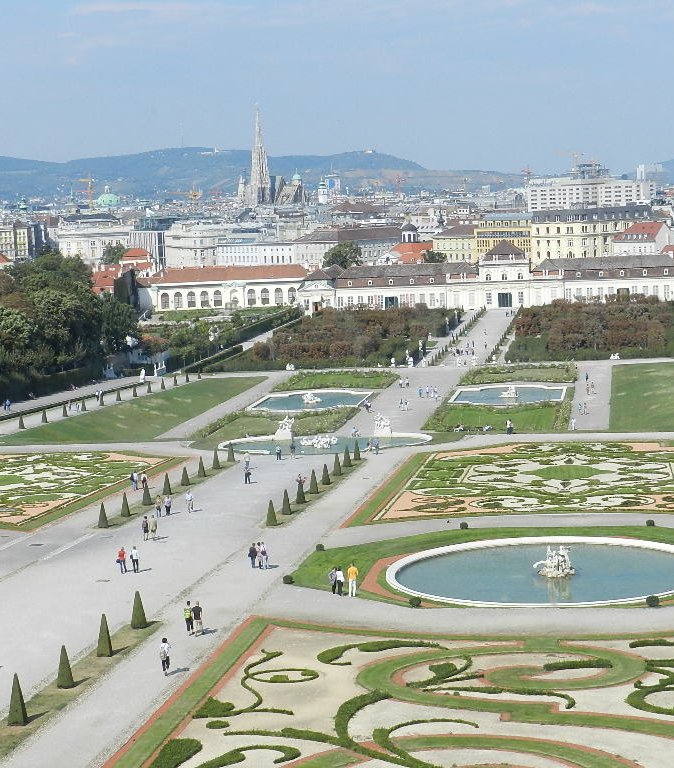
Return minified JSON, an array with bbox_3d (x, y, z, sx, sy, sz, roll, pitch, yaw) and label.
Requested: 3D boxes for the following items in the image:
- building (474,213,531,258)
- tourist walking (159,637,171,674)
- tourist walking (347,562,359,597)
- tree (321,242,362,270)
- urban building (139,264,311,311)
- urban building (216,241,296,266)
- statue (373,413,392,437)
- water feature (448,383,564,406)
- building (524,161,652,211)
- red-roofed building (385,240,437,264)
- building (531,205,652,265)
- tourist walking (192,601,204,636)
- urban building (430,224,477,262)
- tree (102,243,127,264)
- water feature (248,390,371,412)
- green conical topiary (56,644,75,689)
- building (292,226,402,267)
[{"bbox_3d":[70.850,-52.400,687.140,30.000,27.900,18.000,4,9,44],"label":"building"},{"bbox_3d":[-7.965,12.632,82.428,0.580,1.730,0.480,0,6,17],"label":"tourist walking"},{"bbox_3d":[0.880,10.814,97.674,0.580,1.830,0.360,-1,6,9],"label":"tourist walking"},{"bbox_3d":[2.243,-39.222,606.100,14.000,18.500,13.500,-1,6,9],"label":"tree"},{"bbox_3d":[-37.934,-32.518,596.765,54.000,13.500,14.000,-2,6,1],"label":"urban building"},{"bbox_3d":[-29.070,-53.980,784.550,48.000,18.500,16.000,3,8,42],"label":"urban building"},{"bbox_3d":[5.260,4.580,202.930,2.050,2.850,1.700,-1,6,9],"label":"statue"},{"bbox_3d":[27.480,1.480,283.500,18.600,1.700,25.000,-1,6,9],"label":"water feature"},{"bbox_3d":[159.508,-112.146,1113.201,84.000,42.000,28.000,-1,6,9],"label":"building"},{"bbox_3d":[29.210,-48.400,717.560,13.000,16.900,18.000,4,9,44],"label":"red-roofed building"},{"bbox_3d":[93.414,-51.620,651.725,45.000,27.000,20.000,-2,6,4],"label":"building"},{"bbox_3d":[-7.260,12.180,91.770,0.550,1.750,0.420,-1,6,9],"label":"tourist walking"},{"bbox_3d":[52.850,-51.370,706.560,26.000,23.200,16.000,4,9,44],"label":"urban building"},{"bbox_3d":[-84.975,-45.497,679.925,10.000,17.000,10.000,-1,6,9],"label":"tree"},{"bbox_3d":[-3.986,2.155,282.890,17.600,1.300,28.000,-1,6,9],"label":"water feature"},{"bbox_3d":[-12.502,12.986,81.578,0.760,1.980,0.760,-1,6,9],"label":"green conical topiary"},{"bbox_3d":[3.410,-55.140,760.720,29.000,23.200,34.000,4,9,44],"label":"building"}]

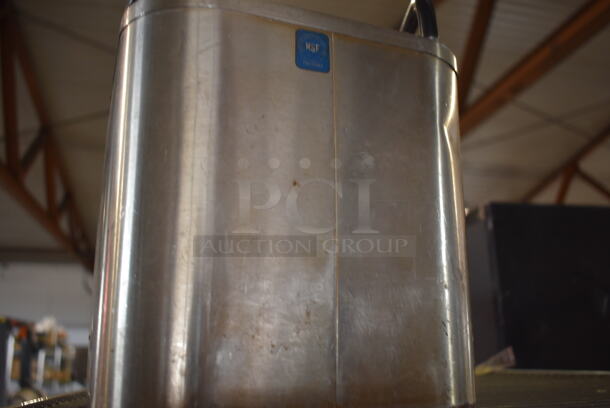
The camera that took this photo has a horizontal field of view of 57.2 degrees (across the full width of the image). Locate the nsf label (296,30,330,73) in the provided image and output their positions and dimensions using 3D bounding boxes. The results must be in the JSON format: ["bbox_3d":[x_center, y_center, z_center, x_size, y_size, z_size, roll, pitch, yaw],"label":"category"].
[{"bbox_3d":[0.005,-0.103,0.380,0.025,0.028,0.002,4,-12,-22],"label":"nsf label"}]

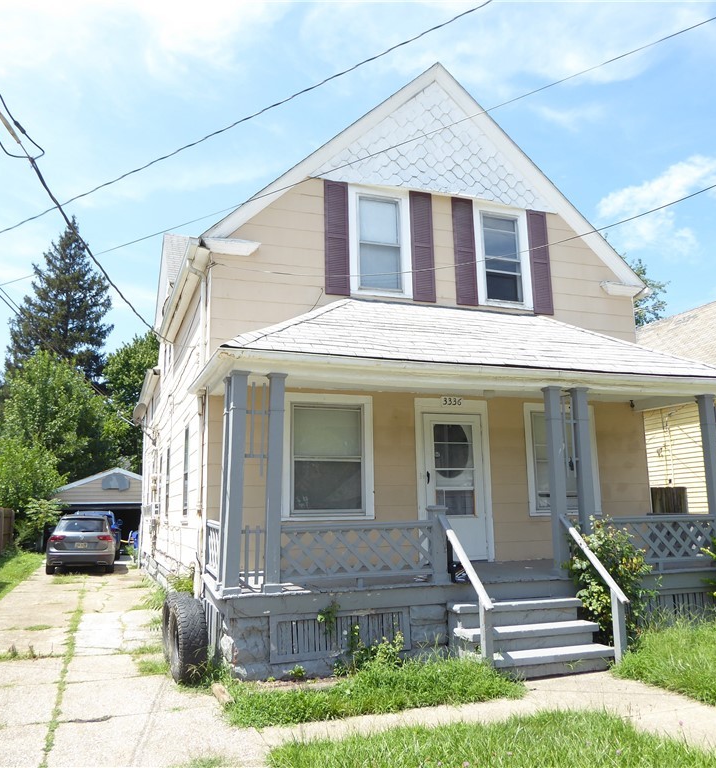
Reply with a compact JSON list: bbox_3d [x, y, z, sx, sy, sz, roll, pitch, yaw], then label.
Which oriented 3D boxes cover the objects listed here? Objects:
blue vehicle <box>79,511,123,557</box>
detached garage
[{"bbox_3d":[-10.423,6.017,29.287,1.880,1.770,4.650,2,-10,-19],"label":"blue vehicle"},{"bbox_3d":[-10.786,5.718,32.912,5.900,3.518,6.200,3,-10,-19],"label":"detached garage"}]

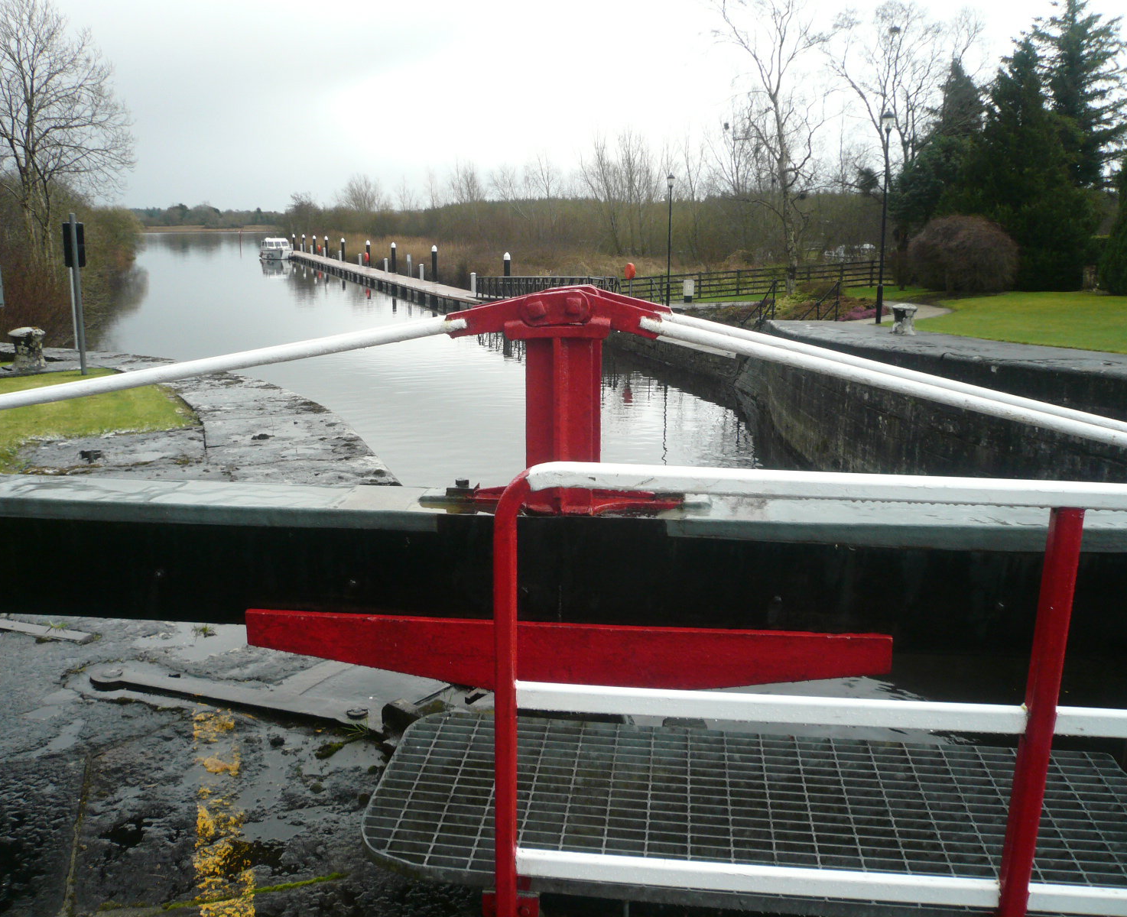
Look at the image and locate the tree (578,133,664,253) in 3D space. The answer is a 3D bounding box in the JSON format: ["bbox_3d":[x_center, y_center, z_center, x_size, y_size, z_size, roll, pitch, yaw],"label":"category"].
[{"bbox_3d":[4.514,-20.621,77.334,6.500,9.460,6.000,0,13,0],"label":"tree"}]

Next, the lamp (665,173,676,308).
[{"bbox_3d":[3.672,-7.509,34.183,0.360,4.550,0.360,0,13,0],"label":"lamp"}]

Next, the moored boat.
[{"bbox_3d":[-32.438,-23.749,111.561,2.900,2.500,8.200,-5,14,-21],"label":"moored boat"}]

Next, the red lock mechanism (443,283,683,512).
[{"bbox_3d":[-0.010,-0.192,3.097,0.690,0.675,0.290,2,13,6],"label":"red lock mechanism"}]

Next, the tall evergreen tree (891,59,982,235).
[{"bbox_3d":[14.167,-10.557,37.054,3.700,8.300,3.700,0,13,0],"label":"tall evergreen tree"}]

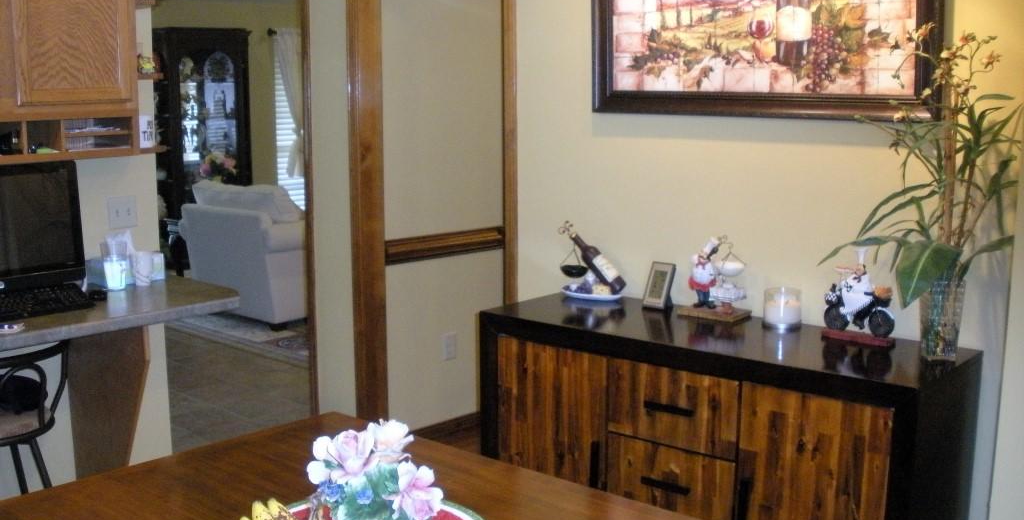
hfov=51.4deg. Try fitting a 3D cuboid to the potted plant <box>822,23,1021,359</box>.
[{"bbox_3d":[0.997,-0.148,2.598,0.420,0.800,0.340,7,12,41],"label":"potted plant"}]

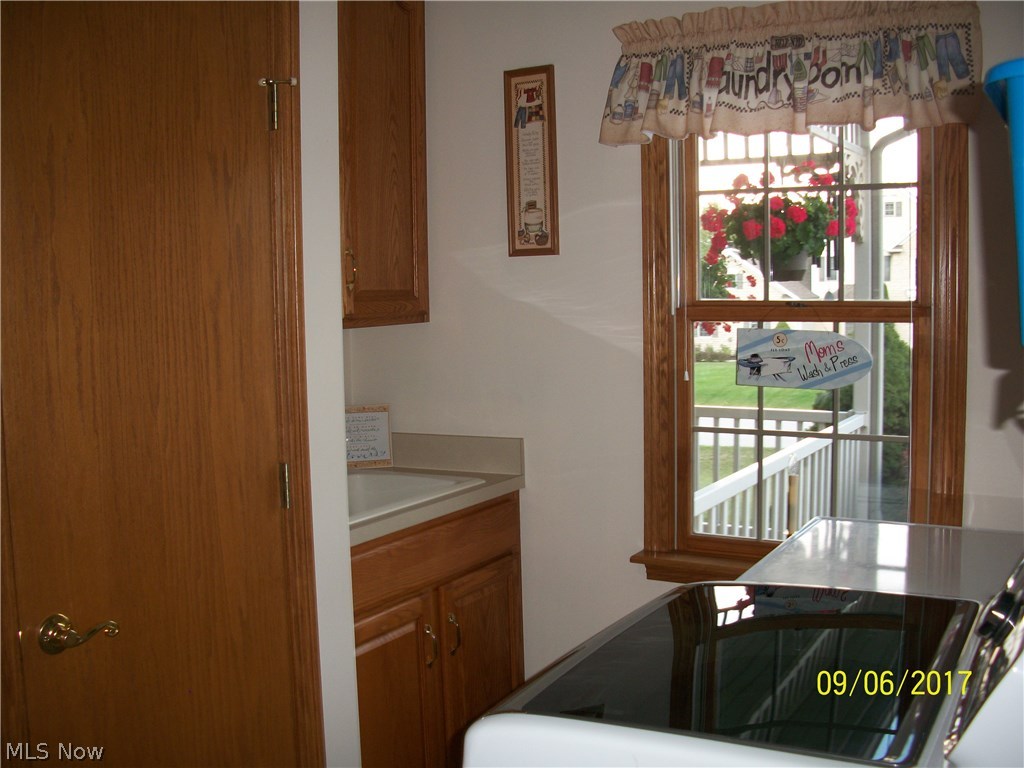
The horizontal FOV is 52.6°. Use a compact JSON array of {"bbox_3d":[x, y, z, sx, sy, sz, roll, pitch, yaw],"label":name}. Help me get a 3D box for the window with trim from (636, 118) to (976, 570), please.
[{"bbox_3d":[0.712,-0.159,2.655,0.865,1.430,0.100,2,5,29],"label":"window with trim"}]

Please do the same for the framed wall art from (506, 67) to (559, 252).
[{"bbox_3d":[0.057,-0.632,2.962,0.160,0.535,0.022,2,5,29],"label":"framed wall art"}]

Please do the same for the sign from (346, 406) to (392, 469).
[{"bbox_3d":[-0.490,0.166,3.261,0.220,0.205,0.014,-2,-8,-17],"label":"sign"}]

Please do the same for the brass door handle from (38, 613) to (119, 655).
[{"bbox_3d":[-0.687,0.394,1.648,0.062,0.067,0.117,2,5,29],"label":"brass door handle"}]

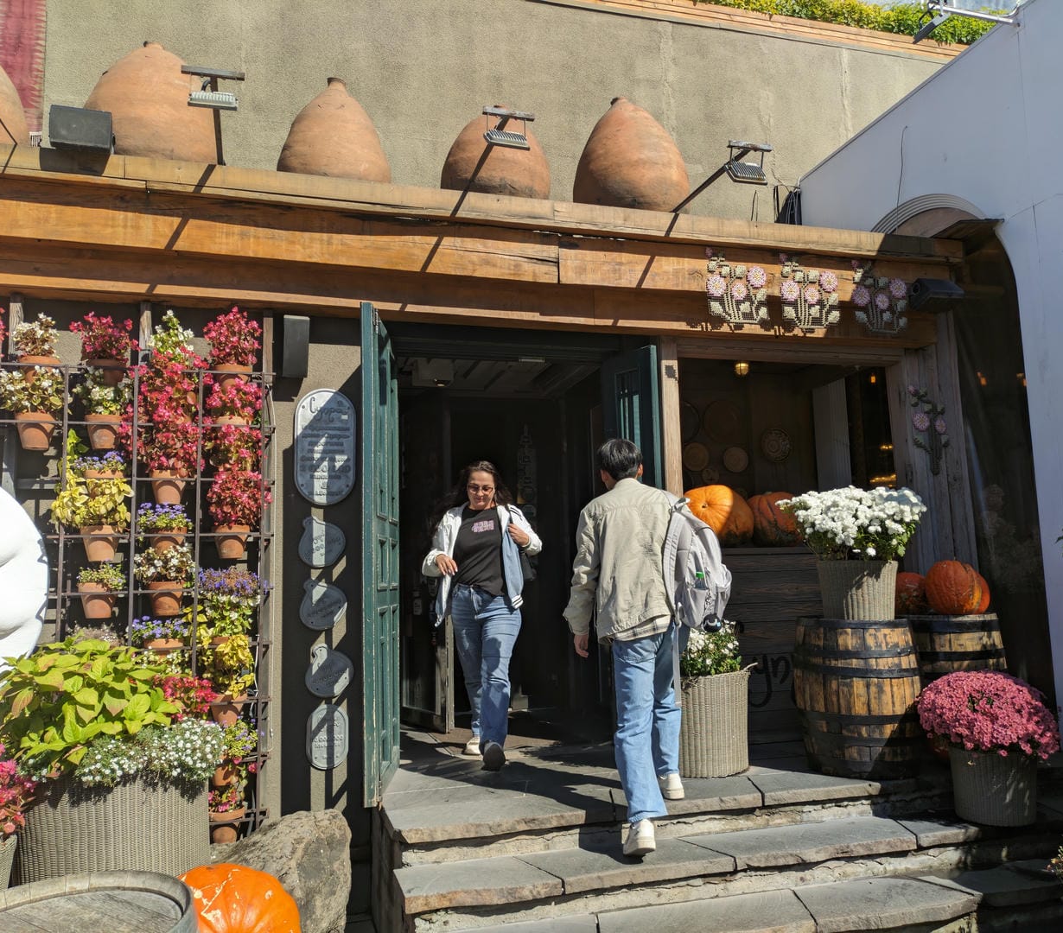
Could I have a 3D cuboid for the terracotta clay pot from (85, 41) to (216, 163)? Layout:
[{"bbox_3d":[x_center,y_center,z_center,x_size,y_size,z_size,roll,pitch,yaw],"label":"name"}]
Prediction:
[{"bbox_3d":[-1.982,-1.866,4.700,0.630,0.800,0.630,1,-7,-17],"label":"terracotta clay pot"}]

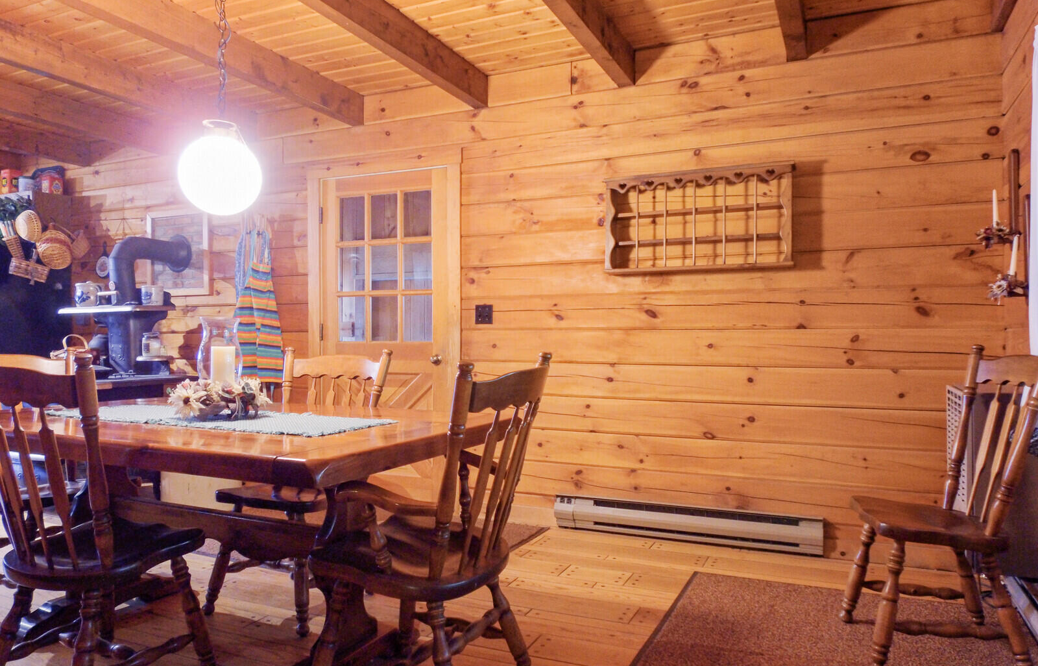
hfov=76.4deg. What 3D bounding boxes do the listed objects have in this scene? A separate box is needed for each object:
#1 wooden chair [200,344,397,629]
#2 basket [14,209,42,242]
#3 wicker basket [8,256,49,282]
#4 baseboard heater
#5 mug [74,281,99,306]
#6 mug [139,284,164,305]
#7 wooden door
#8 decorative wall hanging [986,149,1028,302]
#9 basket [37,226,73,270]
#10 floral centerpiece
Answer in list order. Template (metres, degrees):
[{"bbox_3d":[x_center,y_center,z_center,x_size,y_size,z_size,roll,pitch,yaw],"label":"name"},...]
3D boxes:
[{"bbox_3d":[-0.862,0.566,2.627,0.510,0.985,0.530,0,0,25],"label":"wooden chair"},{"bbox_3d":[-3.558,-0.768,4.789,0.230,0.230,0.100,9,3,22],"label":"basket"},{"bbox_3d":[-3.586,-0.466,4.825,0.075,0.120,0.245,0,-10,23],"label":"wicker basket"},{"bbox_3d":[0.807,0.953,3.315,1.314,0.172,0.066,0,0,23],"label":"baseboard heater"},{"bbox_3d":[-2.843,-0.253,4.335,0.138,0.148,0.122,0,0,-33],"label":"mug"},{"bbox_3d":[-2.301,-0.237,4.141,0.125,0.125,0.130,0,0,-29],"label":"mug"},{"bbox_3d":[-0.847,0.033,4.044,1.020,2.070,0.070,0,0,23],"label":"wooden door"},{"bbox_3d":[1.902,-0.420,2.580,0.120,0.600,0.290,0,0,25],"label":"decorative wall hanging"},{"bbox_3d":[-3.483,-0.629,4.941,0.235,0.250,0.150,0,22,-40],"label":"basket"},{"bbox_3d":[-1.121,0.239,2.470,0.350,0.130,0.340,0,0,-24],"label":"floral centerpiece"}]

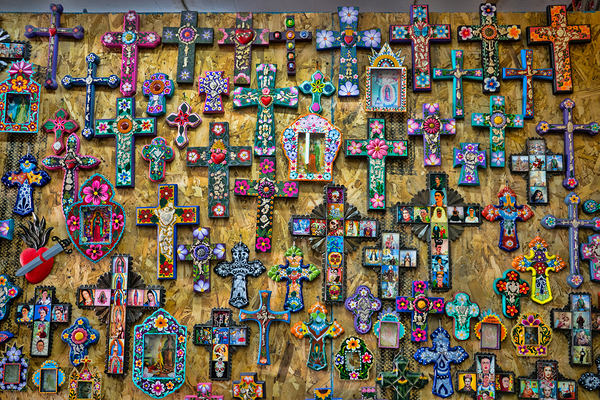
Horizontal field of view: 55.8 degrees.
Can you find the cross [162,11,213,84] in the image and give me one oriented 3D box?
[{"bbox_3d":[-0.376,-0.513,1.918,0.167,0.242,0.032,2,-6,0],"label":"cross"}]

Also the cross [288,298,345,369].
[{"bbox_3d":[0.058,0.437,1.820,0.171,0.214,0.028,1,-6,0],"label":"cross"}]

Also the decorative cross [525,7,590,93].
[{"bbox_3d":[0.836,-0.485,1.823,0.201,0.288,0.029,-1,-6,3],"label":"decorative cross"}]

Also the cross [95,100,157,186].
[{"bbox_3d":[-0.575,-0.188,1.883,0.198,0.296,0.033,-1,-6,0],"label":"cross"}]

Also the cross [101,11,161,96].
[{"bbox_3d":[-0.568,-0.491,1.916,0.196,0.288,0.032,1,-6,0],"label":"cross"}]

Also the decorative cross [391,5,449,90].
[{"bbox_3d":[0.396,-0.497,1.853,0.196,0.288,0.025,-1,-6,3],"label":"decorative cross"}]

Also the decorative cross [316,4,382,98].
[{"bbox_3d":[0.161,-0.487,1.867,0.210,0.301,0.023,0,-6,3],"label":"decorative cross"}]

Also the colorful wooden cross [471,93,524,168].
[{"bbox_3d":[0.632,-0.218,1.808,0.157,0.227,0.023,2,-6,4],"label":"colorful wooden cross"}]

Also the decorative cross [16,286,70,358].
[{"bbox_3d":[-0.819,0.391,1.827,0.180,0.221,0.025,1,-6,0],"label":"decorative cross"}]

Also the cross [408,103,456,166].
[{"bbox_3d":[0.436,-0.213,1.886,0.158,0.209,0.033,0,-6,0],"label":"cross"}]

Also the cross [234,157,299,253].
[{"bbox_3d":[-0.107,0.018,1.861,0.205,0.307,0.035,2,-6,0],"label":"cross"}]

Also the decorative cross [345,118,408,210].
[{"bbox_3d":[0.252,-0.114,1.875,0.204,0.303,0.035,1,-6,0],"label":"decorative cross"}]

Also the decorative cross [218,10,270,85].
[{"bbox_3d":[-0.188,-0.506,1.916,0.171,0.247,0.035,1,-6,0],"label":"decorative cross"}]

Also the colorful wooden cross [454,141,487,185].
[{"bbox_3d":[0.542,-0.114,1.803,0.101,0.133,0.022,2,-6,4],"label":"colorful wooden cross"}]

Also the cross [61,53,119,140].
[{"bbox_3d":[-0.703,-0.348,1.901,0.195,0.290,0.028,0,-6,3],"label":"cross"}]

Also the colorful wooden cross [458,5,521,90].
[{"bbox_3d":[0.617,-0.492,1.840,0.199,0.296,0.024,0,-6,3],"label":"colorful wooden cross"}]

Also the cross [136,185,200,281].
[{"bbox_3d":[-0.428,0.102,1.835,0.206,0.307,0.026,-1,-6,3],"label":"cross"}]

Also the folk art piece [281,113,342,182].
[{"bbox_3d":[0.039,-0.169,1.878,0.200,0.225,0.040,0,-6,0],"label":"folk art piece"}]

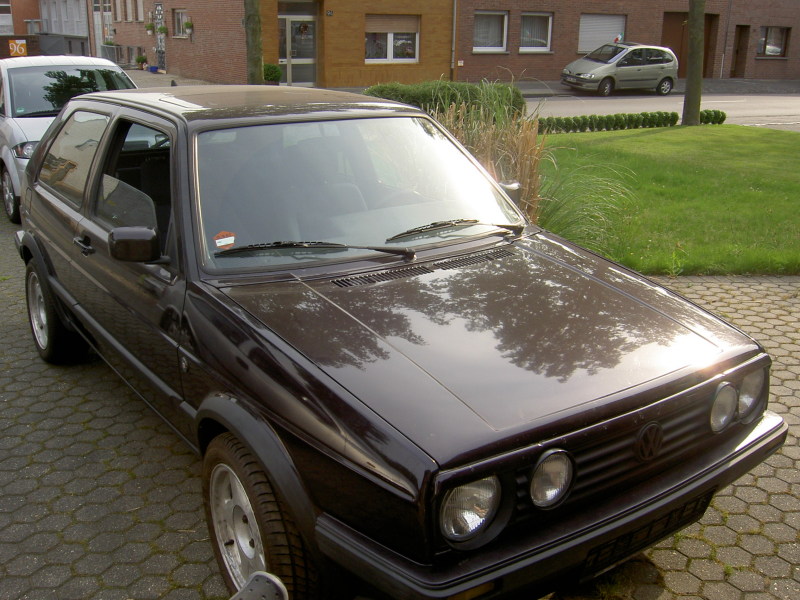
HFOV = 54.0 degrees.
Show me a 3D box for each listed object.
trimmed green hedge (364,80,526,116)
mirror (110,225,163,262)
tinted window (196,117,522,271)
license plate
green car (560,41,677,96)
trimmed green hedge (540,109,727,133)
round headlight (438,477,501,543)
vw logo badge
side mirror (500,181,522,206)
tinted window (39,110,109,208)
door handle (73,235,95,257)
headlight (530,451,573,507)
[{"bbox_3d":[0.795,-3.291,13.591,3.000,0.980,1.000,-10,21,-31],"label":"trimmed green hedge"},{"bbox_3d":[-0.867,-0.179,2.576,0.170,0.105,0.090,-12,21,-34],"label":"mirror"},{"bbox_3d":[-0.161,-0.443,2.948,1.400,0.100,0.680,-12,60,-34],"label":"tinted window"},{"bbox_3d":[0.663,0.603,2.065,0.520,0.110,0.025,-12,31,-34],"label":"license plate"},{"bbox_3d":[7.340,-7.660,26.170,4.130,1.610,1.720,-9,20,-28],"label":"green car"},{"bbox_3d":[4.798,-3.652,16.013,5.660,0.320,0.340,-10,21,-31],"label":"trimmed green hedge"},{"bbox_3d":[0.151,0.468,1.770,0.175,0.175,0.080,-12,21,-34],"label":"round headlight"},{"bbox_3d":[0.643,0.364,2.022,0.110,0.110,0.020,-12,21,-34],"label":"vw logo badge"},{"bbox_3d":[0.464,-0.448,3.504,0.170,0.105,0.090,-12,21,-34],"label":"side mirror"},{"bbox_3d":[-1.494,-0.666,3.570,0.060,0.410,0.800,16,4,-39],"label":"tinted window"},{"bbox_3d":[-1.291,-0.219,3.194,0.050,0.065,0.180,-12,21,-34],"label":"door handle"},{"bbox_3d":[0.348,0.419,1.846,0.143,0.143,0.070,-12,21,-34],"label":"headlight"}]

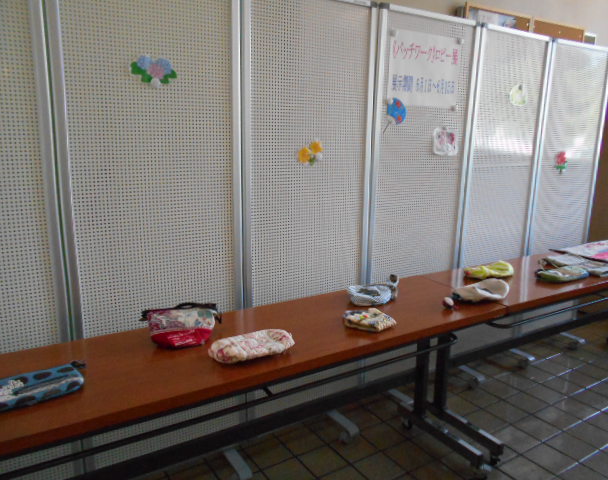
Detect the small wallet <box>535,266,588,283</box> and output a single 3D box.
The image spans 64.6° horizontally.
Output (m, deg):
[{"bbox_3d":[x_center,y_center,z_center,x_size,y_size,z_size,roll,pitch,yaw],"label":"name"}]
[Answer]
[{"bbox_3d":[1.171,0.149,2.168,0.200,0.033,0.115,-3,12,-18],"label":"small wallet"}]

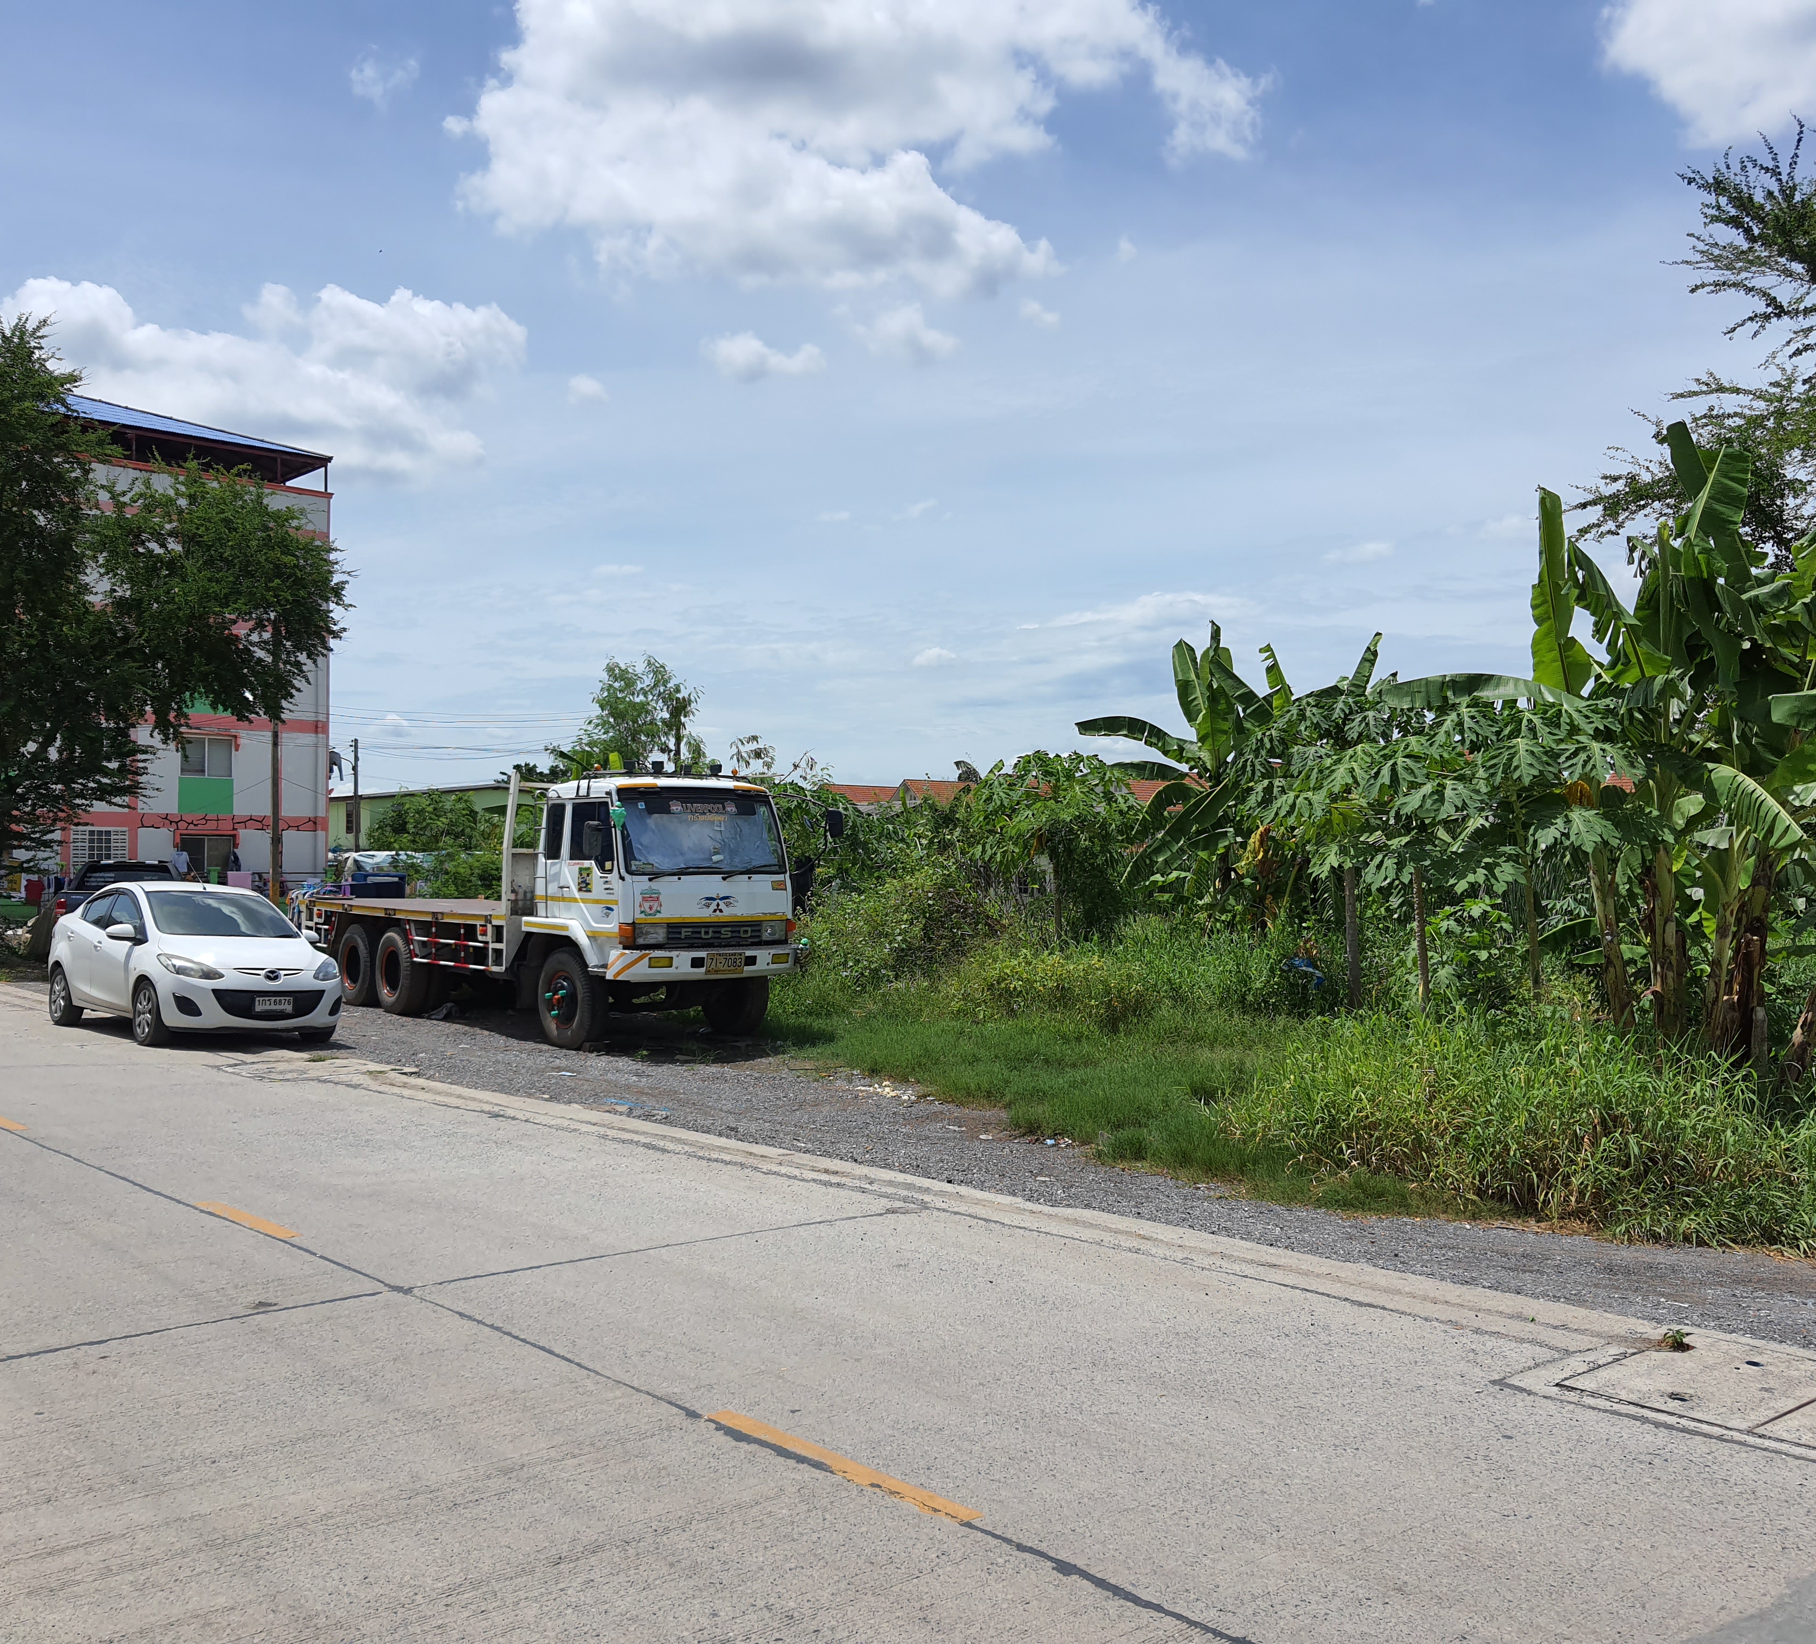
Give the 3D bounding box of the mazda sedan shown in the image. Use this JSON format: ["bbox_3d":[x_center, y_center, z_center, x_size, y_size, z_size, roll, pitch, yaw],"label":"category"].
[{"bbox_3d":[-7.049,1.323,16.140,1.720,1.475,4.260,1,-3,-43],"label":"mazda sedan"}]

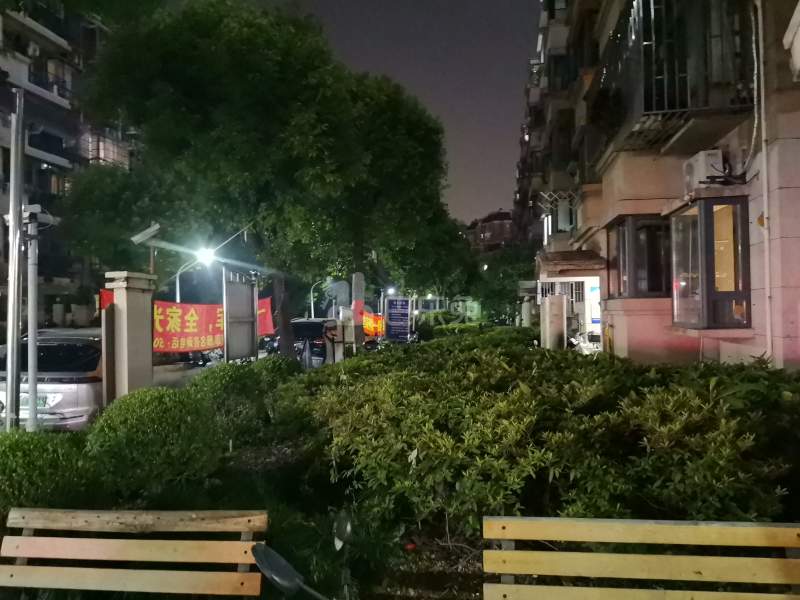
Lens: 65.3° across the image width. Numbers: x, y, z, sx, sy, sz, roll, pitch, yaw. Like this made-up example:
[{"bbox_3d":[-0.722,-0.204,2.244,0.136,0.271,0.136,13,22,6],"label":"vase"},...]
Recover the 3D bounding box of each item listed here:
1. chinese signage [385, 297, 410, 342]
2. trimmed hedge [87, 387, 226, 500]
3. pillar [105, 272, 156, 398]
[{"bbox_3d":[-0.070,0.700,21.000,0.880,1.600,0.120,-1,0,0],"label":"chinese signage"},{"bbox_3d":[-2.280,1.260,5.850,1.260,0.950,1.200,-1,0,0],"label":"trimmed hedge"},{"bbox_3d":[-3.330,0.800,7.750,0.320,2.300,0.620,-1,0,9],"label":"pillar"}]

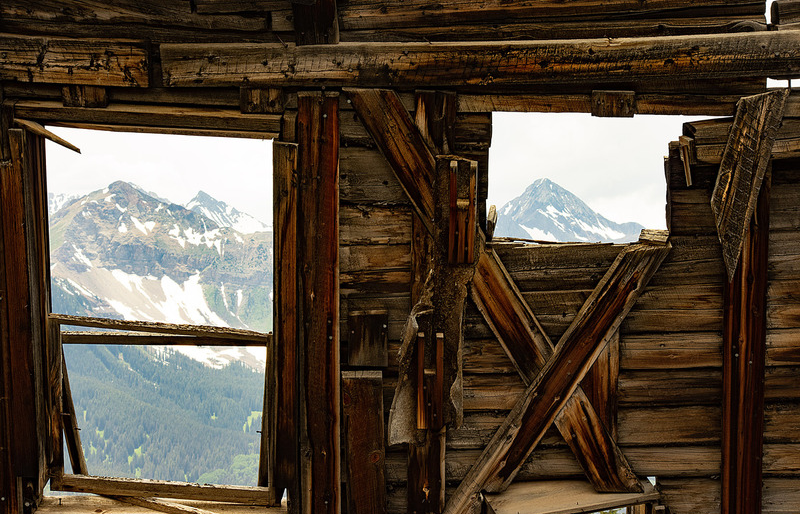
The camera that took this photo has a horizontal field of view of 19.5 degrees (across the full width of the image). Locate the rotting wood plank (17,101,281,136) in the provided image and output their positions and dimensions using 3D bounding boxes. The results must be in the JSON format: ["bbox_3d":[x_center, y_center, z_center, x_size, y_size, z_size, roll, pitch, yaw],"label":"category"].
[{"bbox_3d":[-0.967,-0.532,8.889,1.029,0.072,0.090,2,6,0],"label":"rotting wood plank"}]

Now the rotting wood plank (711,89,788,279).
[{"bbox_3d":[1.277,-0.282,8.716,0.164,0.733,0.045,16,6,-2],"label":"rotting wood plank"}]

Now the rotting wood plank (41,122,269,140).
[{"bbox_3d":[-0.927,-0.482,8.945,0.898,0.031,0.060,2,6,0],"label":"rotting wood plank"}]

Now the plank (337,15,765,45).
[{"bbox_3d":[0.590,-0.865,8.901,1.649,0.076,0.050,-2,6,0],"label":"plank"}]

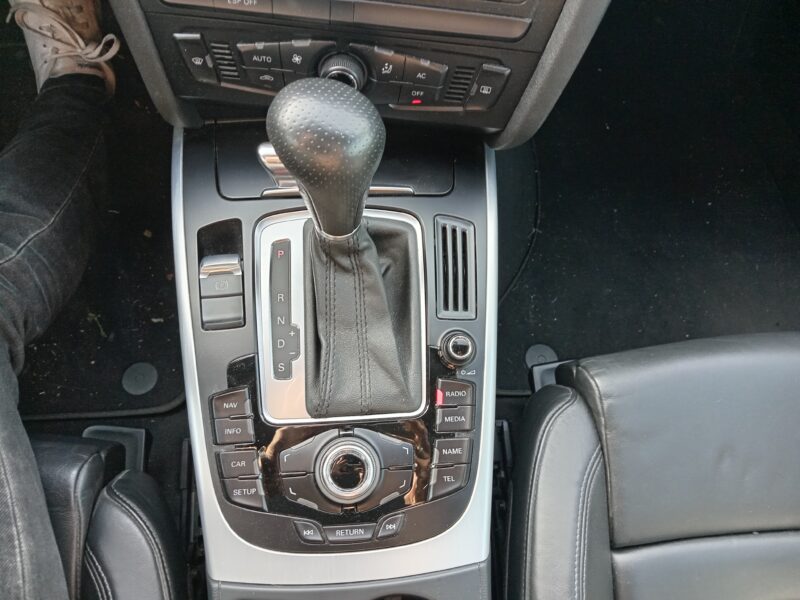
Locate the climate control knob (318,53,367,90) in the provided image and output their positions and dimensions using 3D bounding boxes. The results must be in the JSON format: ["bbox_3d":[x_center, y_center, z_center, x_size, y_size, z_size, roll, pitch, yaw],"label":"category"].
[{"bbox_3d":[-0.037,-0.141,0.374,0.033,0.033,0.017,5,53,-4],"label":"climate control knob"}]

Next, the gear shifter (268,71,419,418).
[{"bbox_3d":[-0.025,-0.018,0.351,0.093,0.155,0.188,-2,85,-6],"label":"gear shifter"}]

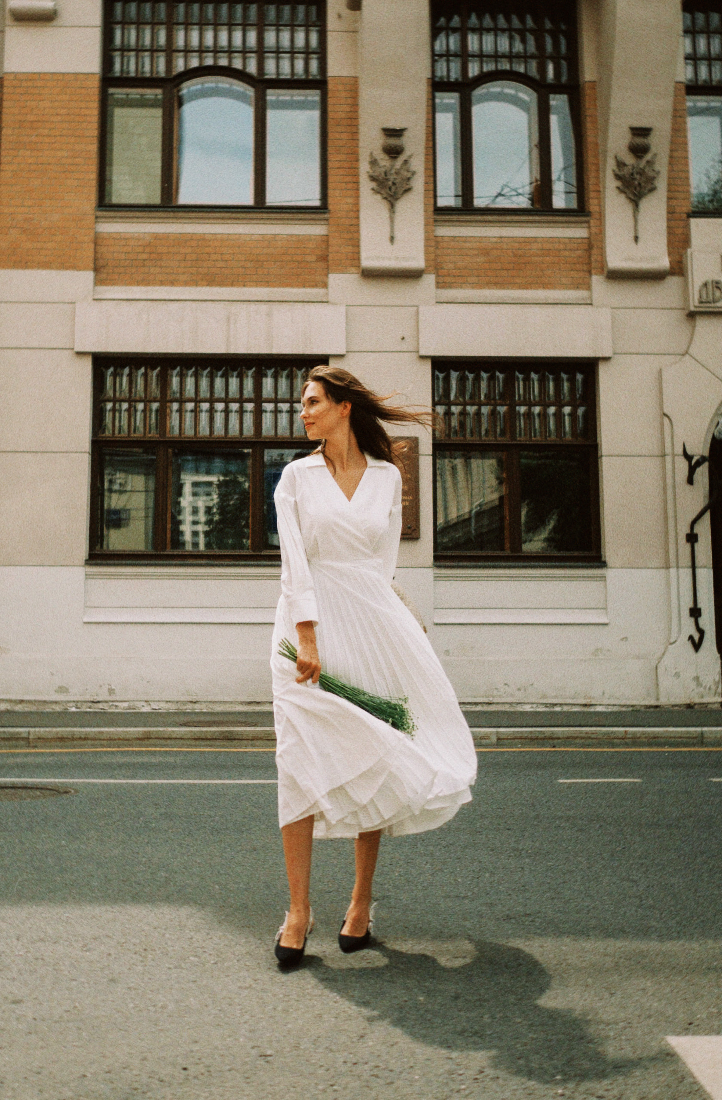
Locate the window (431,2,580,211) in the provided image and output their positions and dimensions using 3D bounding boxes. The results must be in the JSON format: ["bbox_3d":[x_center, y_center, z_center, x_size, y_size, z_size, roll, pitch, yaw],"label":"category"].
[{"bbox_3d":[1.752,-5.314,11.668,1.782,2.697,0.250,0,-7,-2],"label":"window"}]

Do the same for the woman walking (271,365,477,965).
[{"bbox_3d":[0.039,0.282,2.917,0.590,1.710,0.460,0,-7,0],"label":"woman walking"}]

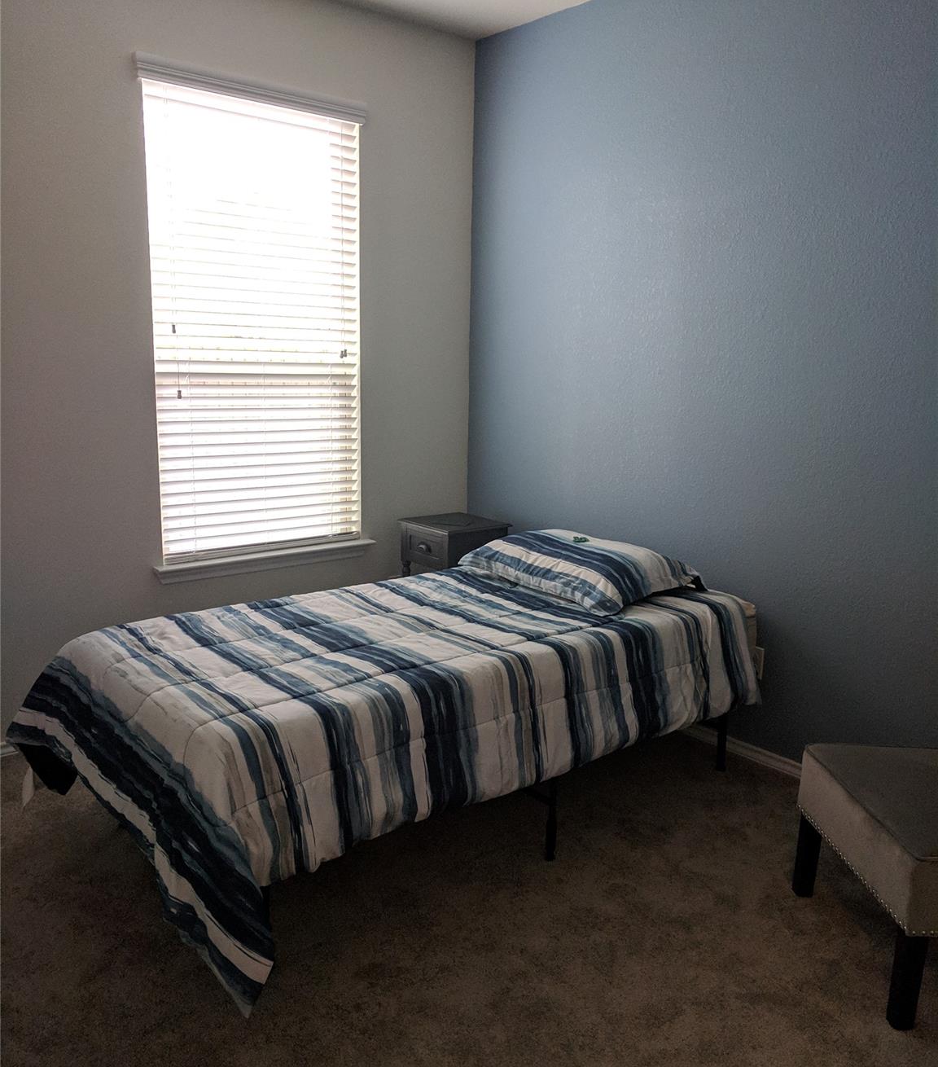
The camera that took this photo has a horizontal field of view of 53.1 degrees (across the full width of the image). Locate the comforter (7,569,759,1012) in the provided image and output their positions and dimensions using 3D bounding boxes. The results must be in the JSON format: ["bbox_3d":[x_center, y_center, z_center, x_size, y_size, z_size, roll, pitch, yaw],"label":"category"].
[{"bbox_3d":[-0.113,0.483,2.900,2.120,0.515,1.190,-8,13,-40],"label":"comforter"}]

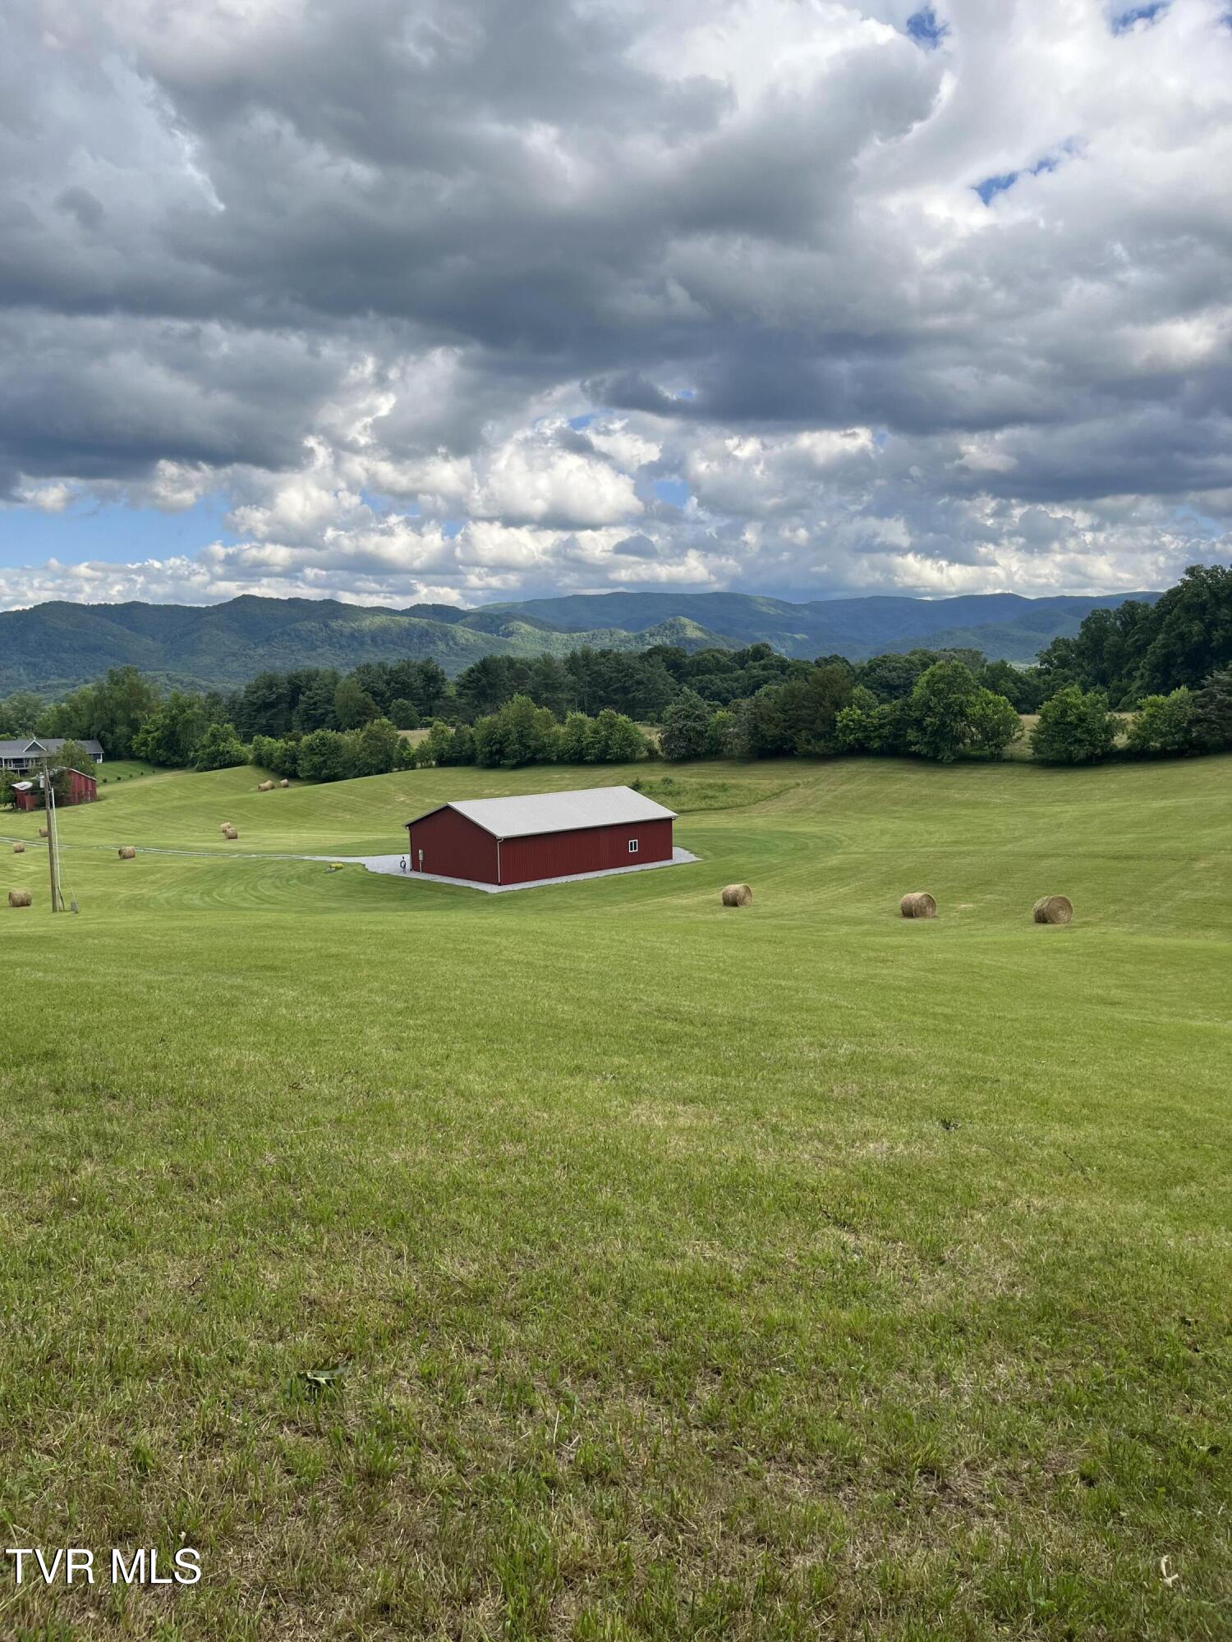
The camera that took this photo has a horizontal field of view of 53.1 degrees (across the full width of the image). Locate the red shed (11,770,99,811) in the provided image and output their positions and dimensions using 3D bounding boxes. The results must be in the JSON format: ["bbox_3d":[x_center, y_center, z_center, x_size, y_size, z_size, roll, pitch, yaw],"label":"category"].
[{"bbox_3d":[-87.828,-5.079,193.000,10.600,6.000,10.500,-5,7,-33],"label":"red shed"}]

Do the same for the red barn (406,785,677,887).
[{"bbox_3d":[-6.019,0.749,102.188,18.537,5.901,13.042,-7,8,-41],"label":"red barn"}]

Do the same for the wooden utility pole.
[{"bbox_3d":[-37.825,0.954,82.438,0.320,10.500,0.320,-4,7,-26],"label":"wooden utility pole"}]

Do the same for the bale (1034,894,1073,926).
[{"bbox_3d":[19.780,4.022,55.800,1.280,1.280,1.250,-3,6,-11],"label":"bale"}]

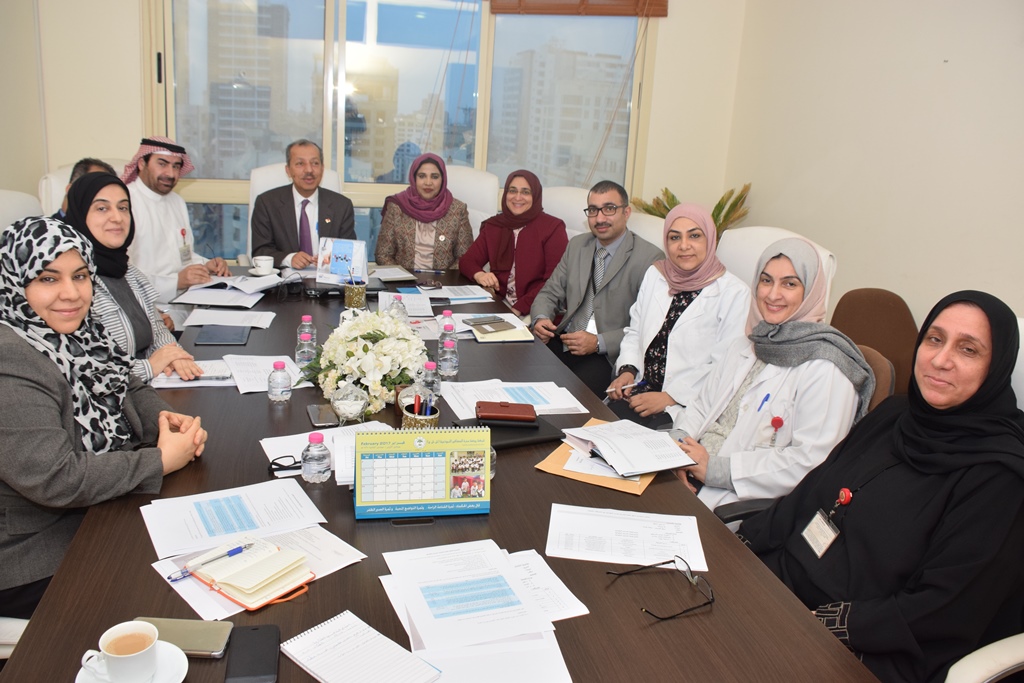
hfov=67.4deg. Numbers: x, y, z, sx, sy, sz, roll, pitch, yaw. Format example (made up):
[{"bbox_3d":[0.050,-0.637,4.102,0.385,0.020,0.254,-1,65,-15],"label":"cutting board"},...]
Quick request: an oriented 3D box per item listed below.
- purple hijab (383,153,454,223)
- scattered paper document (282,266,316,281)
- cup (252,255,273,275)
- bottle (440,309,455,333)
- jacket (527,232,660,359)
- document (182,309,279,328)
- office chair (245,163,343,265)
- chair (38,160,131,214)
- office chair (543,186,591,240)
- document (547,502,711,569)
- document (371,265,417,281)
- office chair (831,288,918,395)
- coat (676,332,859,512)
[{"bbox_3d":[-0.505,-0.829,4.150,0.370,0.360,0.280,3,15,-3],"label":"purple hijab"},{"bbox_3d":[-0.983,-0.323,3.700,0.215,0.008,0.297,-3,17,-20],"label":"scattered paper document"},{"bbox_3d":[-1.178,-0.357,3.636,0.092,0.073,0.108,14,19,33],"label":"cup"},{"bbox_3d":[-0.226,-0.052,2.679,0.063,0.118,0.063,-1,17,-14],"label":"bottle"},{"bbox_3d":[0.316,-0.138,2.910,0.500,0.530,0.370,16,20,36],"label":"jacket"},{"bbox_3d":[-1.047,-0.085,2.850,0.300,0.010,0.210,0,16,-11],"label":"document"},{"bbox_3d":[-1.124,-0.288,4.019,0.620,1.210,0.660,-2,17,-17],"label":"office chair"},{"bbox_3d":[-1.870,-0.237,3.770,0.680,1.210,0.660,16,20,37],"label":"chair"},{"bbox_3d":[0.063,-0.145,3.786,0.660,1.210,0.630,-6,19,-30],"label":"office chair"},{"bbox_3d":[0.223,0.381,1.514,0.297,0.004,0.210,5,16,5],"label":"document"},{"bbox_3d":[-0.608,-0.333,3.719,0.240,0.025,0.310,-4,18,-24],"label":"document"},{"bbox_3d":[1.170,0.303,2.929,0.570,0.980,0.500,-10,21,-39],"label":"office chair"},{"bbox_3d":[0.627,0.275,1.970,0.400,0.580,0.470,-12,22,-42],"label":"coat"}]

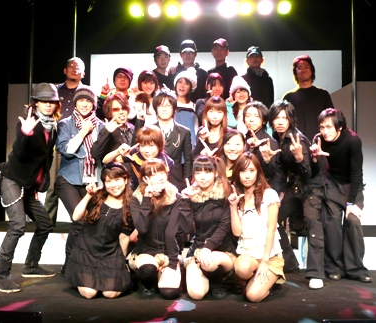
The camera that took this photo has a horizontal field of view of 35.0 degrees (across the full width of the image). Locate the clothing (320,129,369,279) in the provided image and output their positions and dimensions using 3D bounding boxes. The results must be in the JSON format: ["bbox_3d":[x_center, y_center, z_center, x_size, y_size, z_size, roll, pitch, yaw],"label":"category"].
[{"bbox_3d":[1.212,0.343,4.650,0.460,1.180,0.500,0,-1,20],"label":"clothing"}]

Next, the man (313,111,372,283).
[{"bbox_3d":[1.196,0.265,4.650,0.500,1.370,0.620,0,-1,20],"label":"man"}]

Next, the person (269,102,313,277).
[{"bbox_3d":[0.838,0.226,4.650,0.520,1.420,0.620,0,-1,14],"label":"person"}]

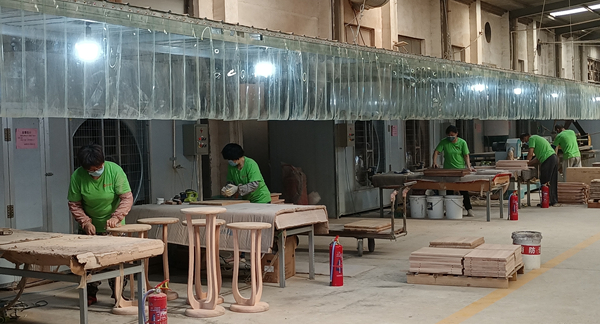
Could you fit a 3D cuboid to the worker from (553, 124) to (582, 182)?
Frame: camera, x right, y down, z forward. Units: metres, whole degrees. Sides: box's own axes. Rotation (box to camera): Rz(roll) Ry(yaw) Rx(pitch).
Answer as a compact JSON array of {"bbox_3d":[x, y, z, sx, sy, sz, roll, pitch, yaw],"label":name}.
[{"bbox_3d":[5.670,-0.002,18.612,0.550,1.580,0.600,-3,2,-43],"label":"worker"}]

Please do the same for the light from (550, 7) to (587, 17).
[{"bbox_3d":[8.861,-4.954,29.145,1.060,0.060,0.900,-8,-2,30],"label":"light"}]

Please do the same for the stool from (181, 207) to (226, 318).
[{"bbox_3d":[-0.797,0.848,7.516,0.393,0.890,0.393,-2,1,0],"label":"stool"}]

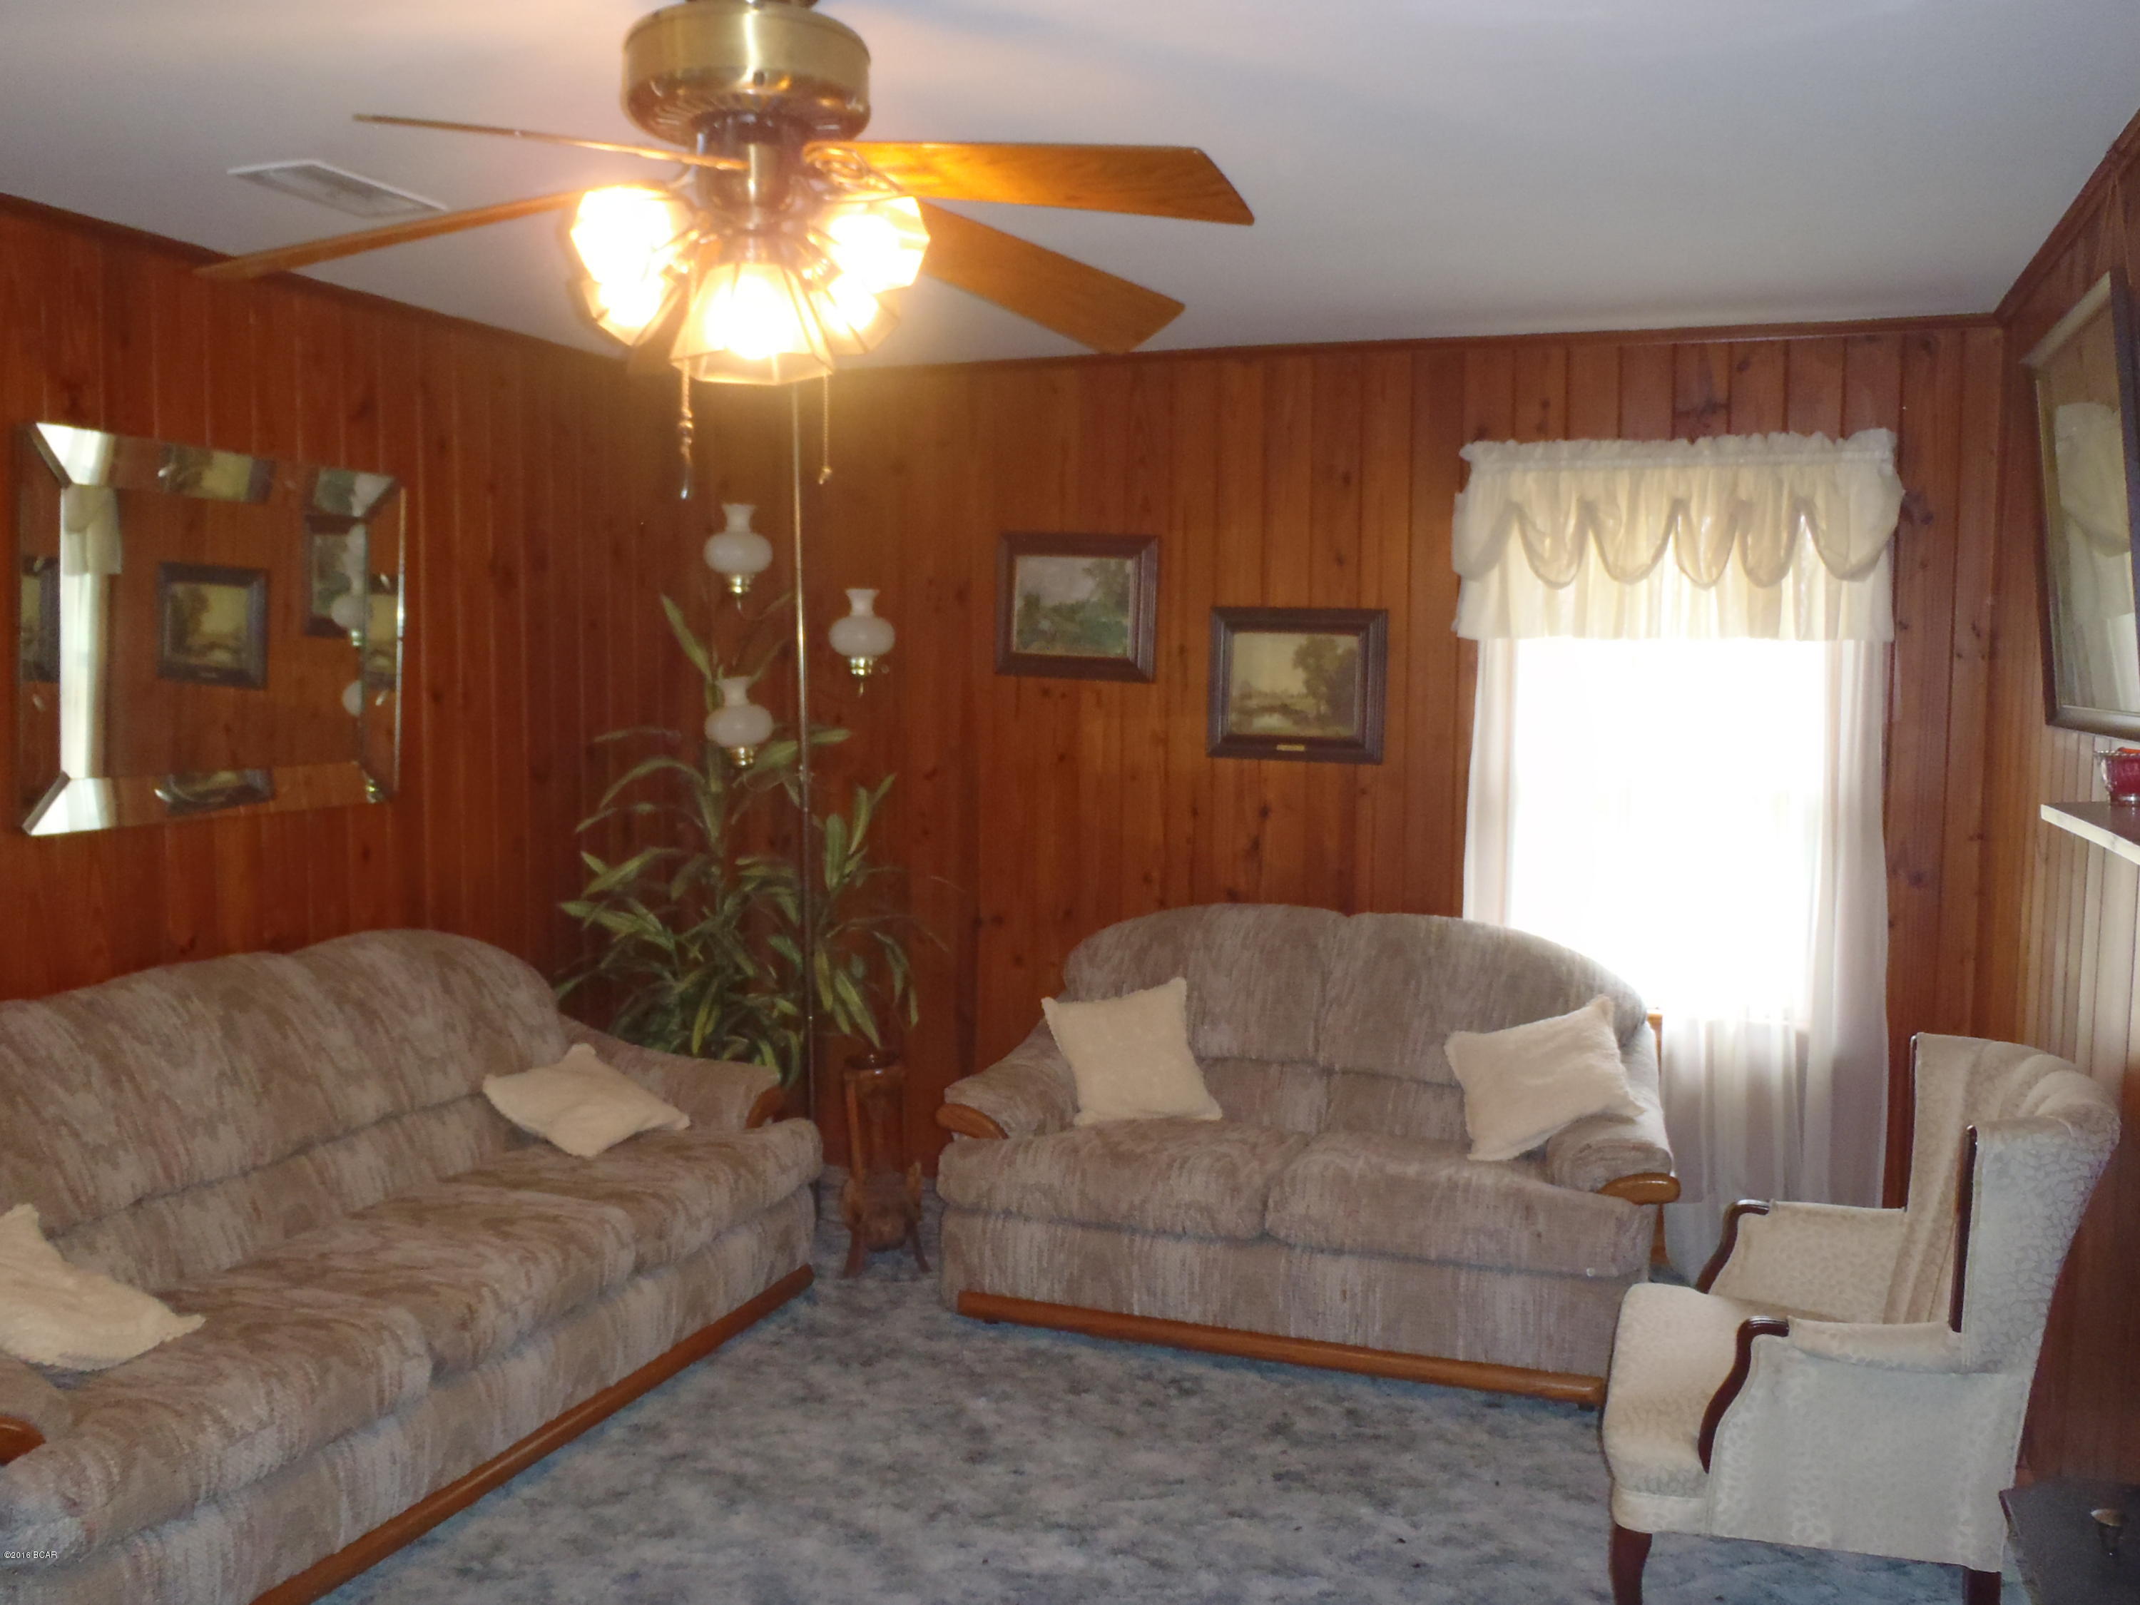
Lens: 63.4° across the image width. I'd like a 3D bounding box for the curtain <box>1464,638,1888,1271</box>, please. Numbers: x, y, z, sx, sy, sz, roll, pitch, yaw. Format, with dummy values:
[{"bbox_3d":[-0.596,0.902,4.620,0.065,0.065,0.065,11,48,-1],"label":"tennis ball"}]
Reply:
[{"bbox_3d":[1.527,0.324,4.417,1.020,1.800,0.100,2,5,21],"label":"curtain"}]

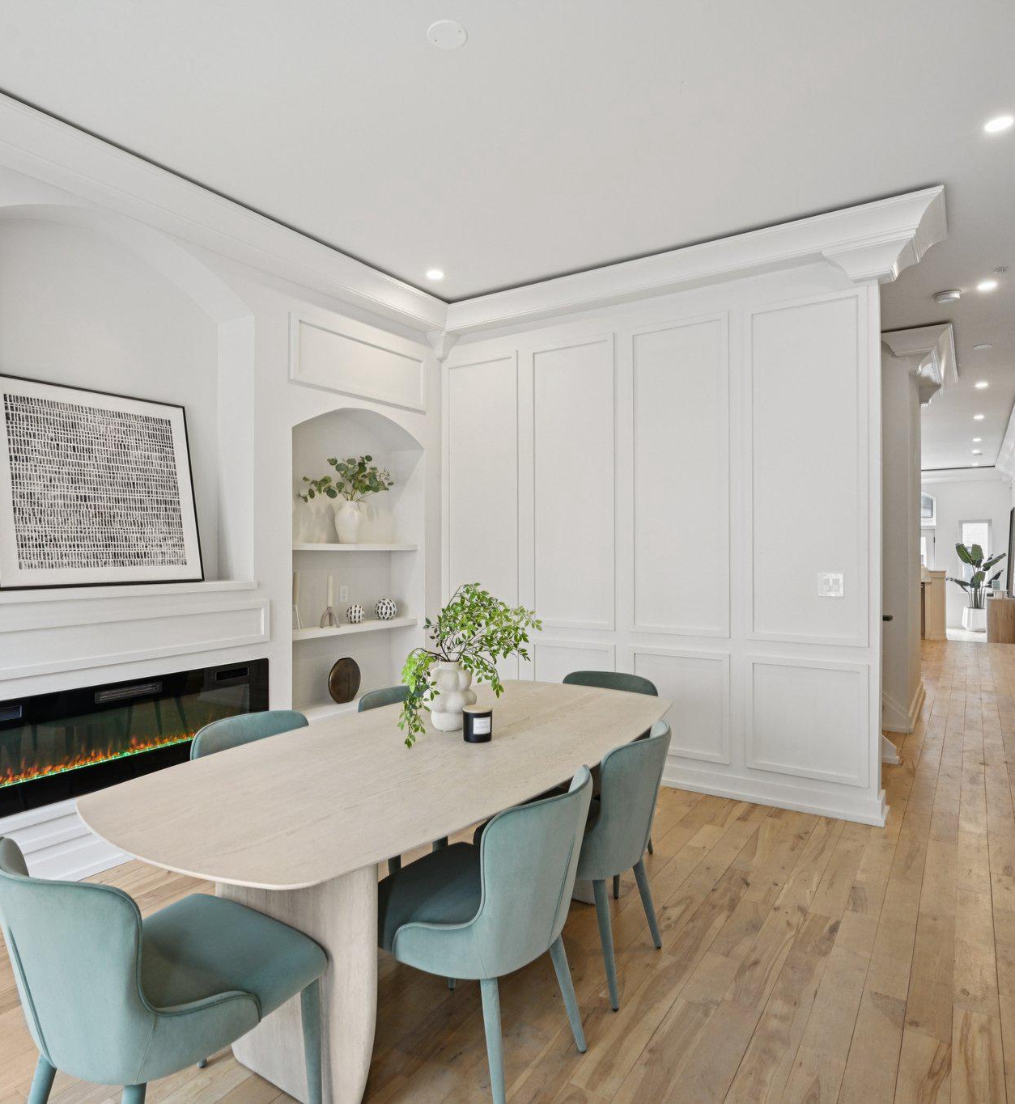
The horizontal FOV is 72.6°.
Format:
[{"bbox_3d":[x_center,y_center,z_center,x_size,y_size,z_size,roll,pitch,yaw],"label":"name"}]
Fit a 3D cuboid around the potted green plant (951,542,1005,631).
[{"bbox_3d":[8.153,0.598,11.976,0.820,1.550,0.750,0,0,34],"label":"potted green plant"}]

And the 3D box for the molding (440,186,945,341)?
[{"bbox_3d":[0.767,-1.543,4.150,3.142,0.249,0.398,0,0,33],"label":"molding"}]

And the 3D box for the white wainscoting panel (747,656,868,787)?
[{"bbox_3d":[1.636,0.918,3.803,0.625,0.644,0.030,0,0,34],"label":"white wainscoting panel"}]

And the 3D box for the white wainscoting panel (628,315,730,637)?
[{"bbox_3d":[1.008,-0.442,4.128,0.622,1.878,0.024,0,0,33],"label":"white wainscoting panel"}]

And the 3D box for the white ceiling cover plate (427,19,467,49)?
[{"bbox_3d":[-0.193,-1.664,2.221,0.127,0.012,0.127,0,0,0],"label":"white ceiling cover plate"}]

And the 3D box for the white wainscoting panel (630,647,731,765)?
[{"bbox_3d":[1.040,0.922,4.201,0.633,0.650,0.030,0,0,34],"label":"white wainscoting panel"}]

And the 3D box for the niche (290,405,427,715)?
[{"bbox_3d":[-1.059,0.035,4.551,0.359,1.875,1.170,0,0,34],"label":"niche"}]

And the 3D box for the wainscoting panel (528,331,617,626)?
[{"bbox_3d":[0.428,-0.445,4.600,0.643,1.905,0.030,0,0,34],"label":"wainscoting panel"}]

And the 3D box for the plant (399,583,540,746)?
[{"bbox_3d":[-0.125,0.415,2.700,0.540,0.580,0.520,0,0,0],"label":"plant"}]

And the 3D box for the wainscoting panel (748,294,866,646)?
[{"bbox_3d":[1.608,-0.443,3.741,0.614,1.878,0.024,0,0,33],"label":"wainscoting panel"}]

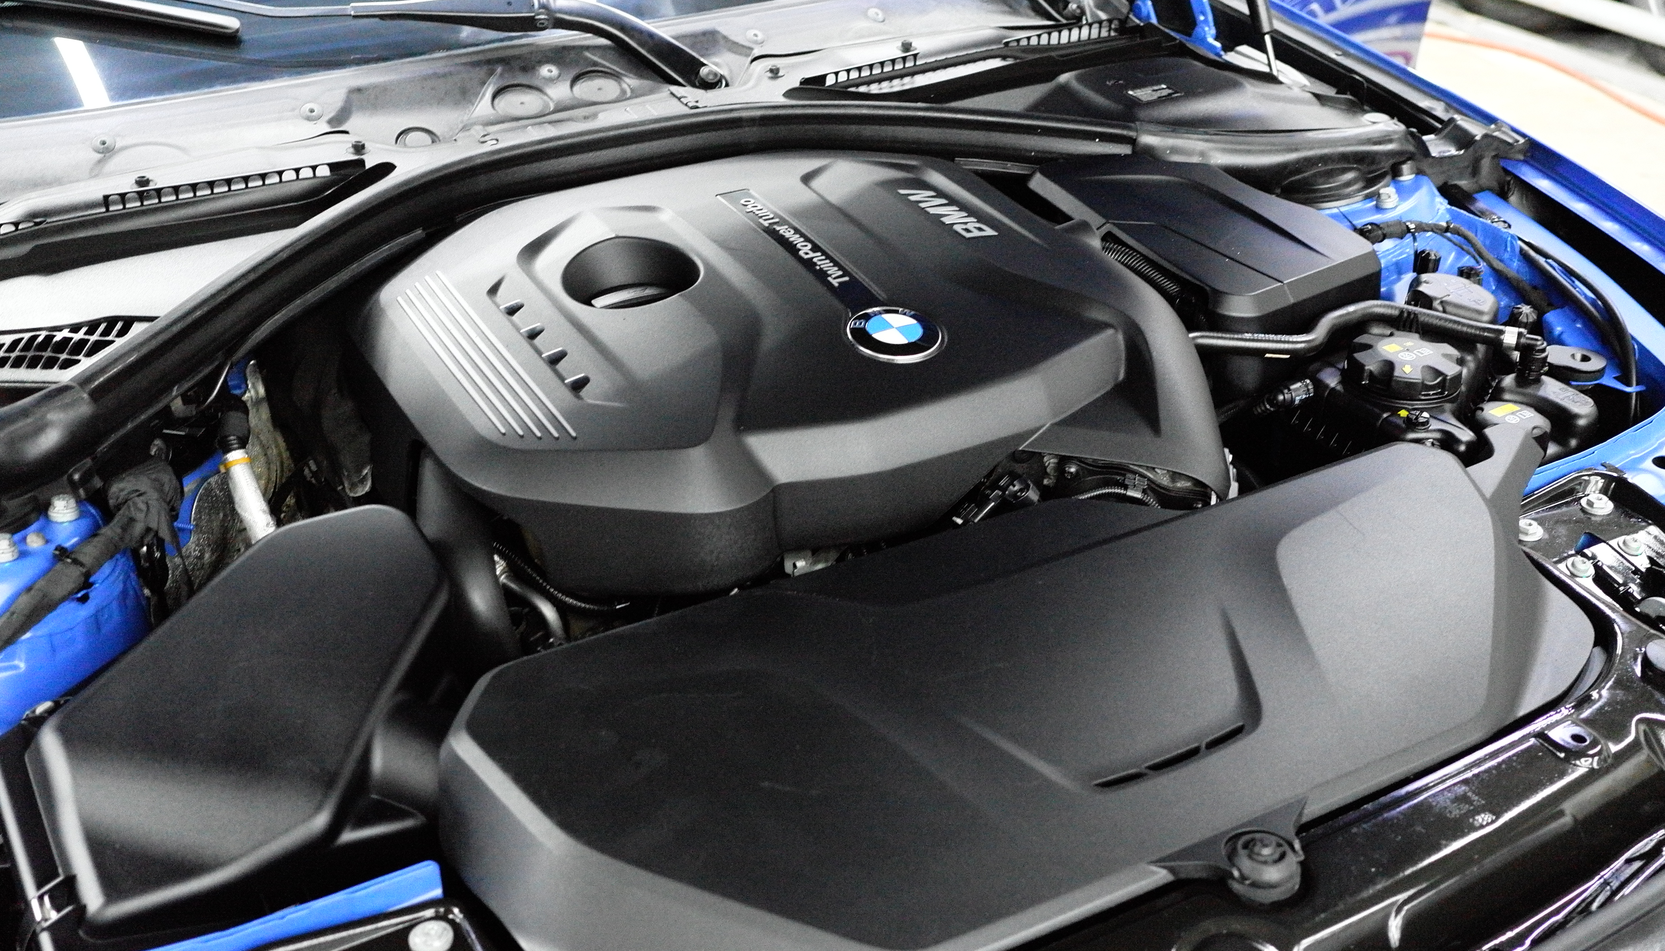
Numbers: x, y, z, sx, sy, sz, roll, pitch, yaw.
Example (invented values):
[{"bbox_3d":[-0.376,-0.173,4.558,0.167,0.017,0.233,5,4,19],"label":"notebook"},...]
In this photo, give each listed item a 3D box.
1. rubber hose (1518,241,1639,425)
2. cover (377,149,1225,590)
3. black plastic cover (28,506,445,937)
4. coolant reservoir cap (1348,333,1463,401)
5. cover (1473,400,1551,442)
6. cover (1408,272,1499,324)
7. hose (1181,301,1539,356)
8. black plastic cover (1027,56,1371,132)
[{"bbox_3d":[0.623,-0.120,1.420,0.040,0.110,0.180,-16,34,-23],"label":"rubber hose"},{"bbox_3d":[-0.028,-0.077,1.295,0.590,0.165,0.490,-16,34,-23],"label":"cover"},{"bbox_3d":[-0.351,0.147,1.035,0.220,0.070,0.370,-1,31,0],"label":"black plastic cover"},{"bbox_3d":[0.461,-0.084,1.331,0.083,0.032,0.083,-1,31,1],"label":"coolant reservoir cap"},{"bbox_3d":[0.524,-0.042,1.278,0.060,0.030,0.060,-16,34,-23],"label":"cover"},{"bbox_3d":[0.554,-0.158,1.481,0.085,0.035,0.055,20,37,32],"label":"cover"},{"bbox_3d":[0.435,-0.120,1.359,0.285,0.045,0.040,-1,31,0],"label":"hose"},{"bbox_3d":[0.315,-0.344,1.572,0.280,0.065,0.230,-16,34,-23],"label":"black plastic cover"}]

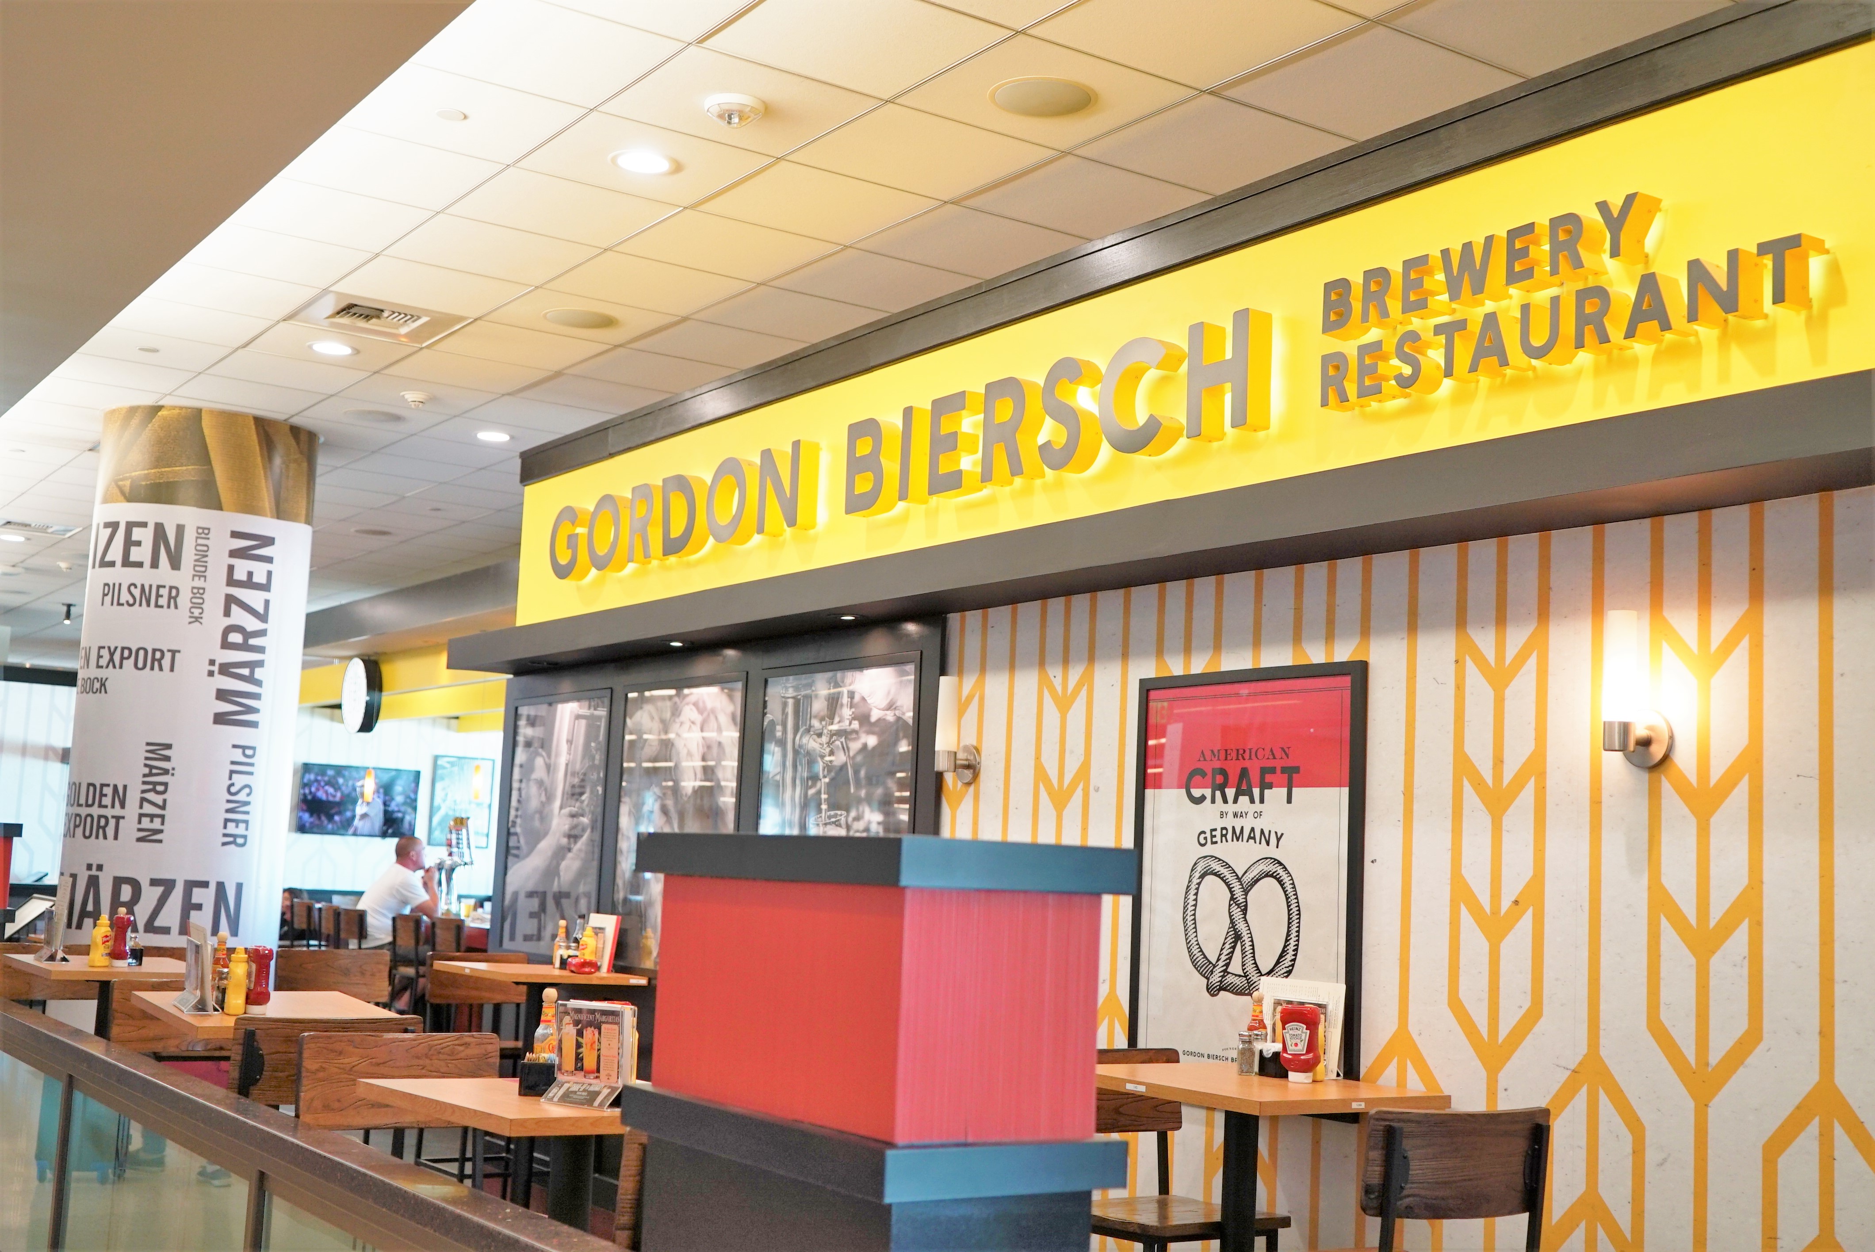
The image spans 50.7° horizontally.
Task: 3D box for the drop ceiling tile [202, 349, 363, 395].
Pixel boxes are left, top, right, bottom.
[{"bbox_3d":[-2.960,-1.163,9.044,0.605,0.018,0.605,7,-8,-34],"label":"drop ceiling tile"}]

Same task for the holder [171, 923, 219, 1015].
[{"bbox_3d":[-1.983,0.916,5.309,0.095,0.225,0.200,6,-7,-27],"label":"holder"}]

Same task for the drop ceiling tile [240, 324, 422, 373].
[{"bbox_3d":[-2.611,-1.209,8.545,0.603,0.020,0.603,7,-8,-34],"label":"drop ceiling tile"}]

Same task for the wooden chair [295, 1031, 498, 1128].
[{"bbox_3d":[-1.180,1.503,4.444,0.460,1.120,0.480,7,-8,-35],"label":"wooden chair"}]

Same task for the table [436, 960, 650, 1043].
[{"bbox_3d":[-1.700,1.997,8.437,0.610,1.050,0.780,7,-8,-35],"label":"table"}]

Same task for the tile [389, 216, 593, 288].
[{"bbox_3d":[-1.588,-1.339,7.052,0.605,0.025,0.605,7,-8,-34],"label":"tile"}]

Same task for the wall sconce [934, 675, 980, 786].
[{"bbox_3d":[0.063,0.344,6.490,0.146,0.345,0.128,7,-8,-34],"label":"wall sconce"}]

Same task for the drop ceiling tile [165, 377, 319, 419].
[{"bbox_3d":[-3.311,-1.123,9.559,0.605,0.025,0.605,7,-8,-34],"label":"drop ceiling tile"}]

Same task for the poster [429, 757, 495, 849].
[{"bbox_3d":[-3.890,1.451,16.227,0.510,0.720,0.035,7,-8,-34],"label":"poster"}]

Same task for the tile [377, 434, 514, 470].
[{"bbox_3d":[-2.641,-0.954,10.726,0.605,0.018,0.605,7,-8,-34],"label":"tile"}]

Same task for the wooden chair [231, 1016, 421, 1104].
[{"bbox_3d":[-1.655,1.550,5.049,0.460,1.120,0.480,7,-8,-35],"label":"wooden chair"}]

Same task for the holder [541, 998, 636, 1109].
[{"bbox_3d":[-0.666,0.836,3.876,0.168,0.197,0.110,-2,-8,34],"label":"holder"}]

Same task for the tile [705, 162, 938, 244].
[{"bbox_3d":[-0.394,-1.359,6.371,0.605,0.018,0.605,7,-8,-34],"label":"tile"}]

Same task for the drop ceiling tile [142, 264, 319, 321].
[{"bbox_3d":[-2.776,-1.311,7.700,0.605,0.018,0.605,7,-8,-34],"label":"drop ceiling tile"}]

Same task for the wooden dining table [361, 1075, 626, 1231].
[{"bbox_3d":[-0.775,1.484,3.990,0.630,1.067,0.630,8,-9,-40],"label":"wooden dining table"}]

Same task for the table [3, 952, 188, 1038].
[{"bbox_3d":[-3.221,1.834,7.625,0.620,1.050,0.800,7,-8,-35],"label":"table"}]

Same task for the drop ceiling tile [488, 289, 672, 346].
[{"bbox_3d":[-1.421,-1.231,7.871,0.605,0.020,0.605,7,-8,-34],"label":"drop ceiling tile"}]

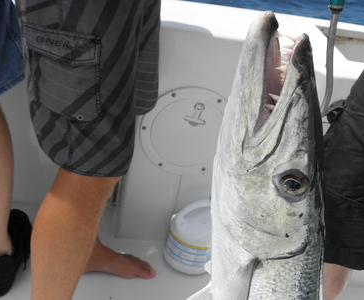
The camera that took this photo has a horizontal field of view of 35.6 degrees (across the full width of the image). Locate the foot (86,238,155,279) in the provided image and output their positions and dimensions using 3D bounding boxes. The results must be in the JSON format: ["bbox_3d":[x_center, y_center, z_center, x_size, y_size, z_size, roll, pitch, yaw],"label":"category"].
[{"bbox_3d":[-0.192,0.271,1.517,0.260,0.095,0.100,7,27,-13],"label":"foot"}]

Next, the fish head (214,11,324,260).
[{"bbox_3d":[0.116,-0.017,0.750,0.140,0.325,0.095,0,12,-6],"label":"fish head"}]

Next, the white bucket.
[{"bbox_3d":[0.057,0.206,1.585,0.155,0.250,0.150,11,27,-5],"label":"white bucket"}]

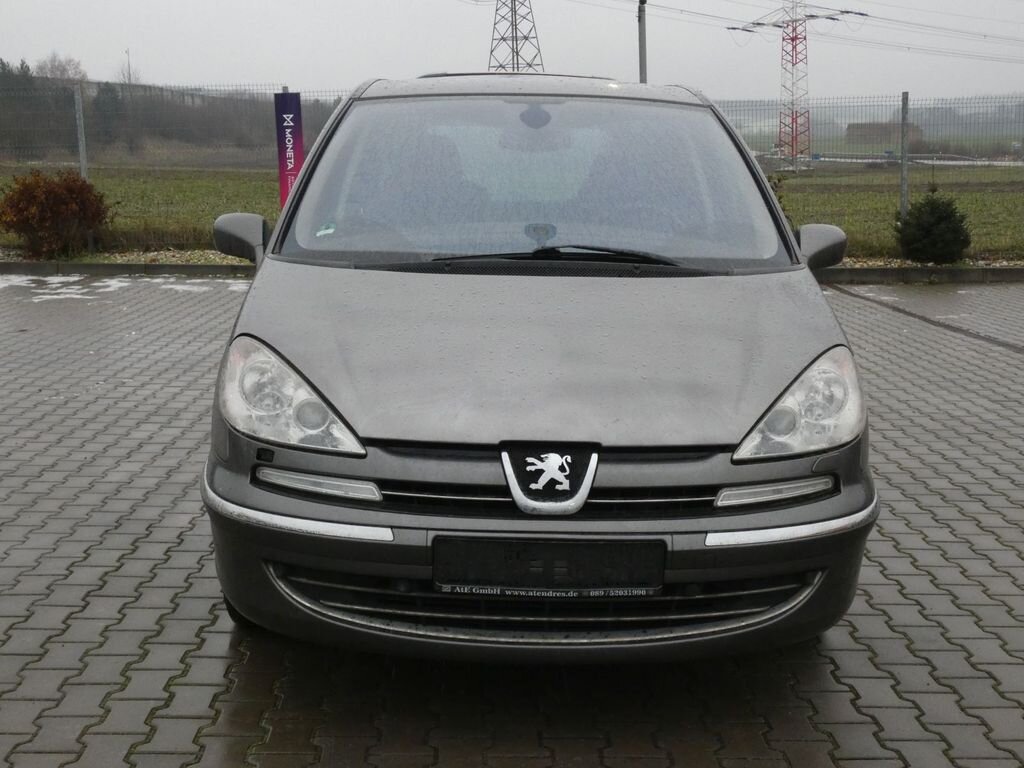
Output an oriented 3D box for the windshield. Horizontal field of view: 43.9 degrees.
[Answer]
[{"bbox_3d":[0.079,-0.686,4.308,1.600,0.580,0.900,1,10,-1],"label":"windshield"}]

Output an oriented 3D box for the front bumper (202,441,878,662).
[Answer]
[{"bbox_3d":[0.081,0.365,3.207,1.800,0.540,0.600,1,10,-1],"label":"front bumper"}]

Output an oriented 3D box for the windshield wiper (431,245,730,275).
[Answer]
[{"bbox_3d":[0.208,-0.389,3.967,0.900,0.110,0.160,1,10,-1],"label":"windshield wiper"}]

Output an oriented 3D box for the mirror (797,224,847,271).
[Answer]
[{"bbox_3d":[1.078,-0.478,4.442,0.200,0.170,0.150,1,10,-1],"label":"mirror"}]

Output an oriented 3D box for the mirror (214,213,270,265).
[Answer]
[{"bbox_3d":[-0.931,-0.505,4.407,0.200,0.170,0.150,1,10,-1],"label":"mirror"}]

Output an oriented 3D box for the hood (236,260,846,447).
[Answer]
[{"bbox_3d":[0.085,-0.121,3.455,1.700,0.330,1.100,1,10,-1],"label":"hood"}]

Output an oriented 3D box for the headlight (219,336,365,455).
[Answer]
[{"bbox_3d":[-0.549,0.007,3.265,0.450,0.210,0.580,1,10,-1],"label":"headlight"}]

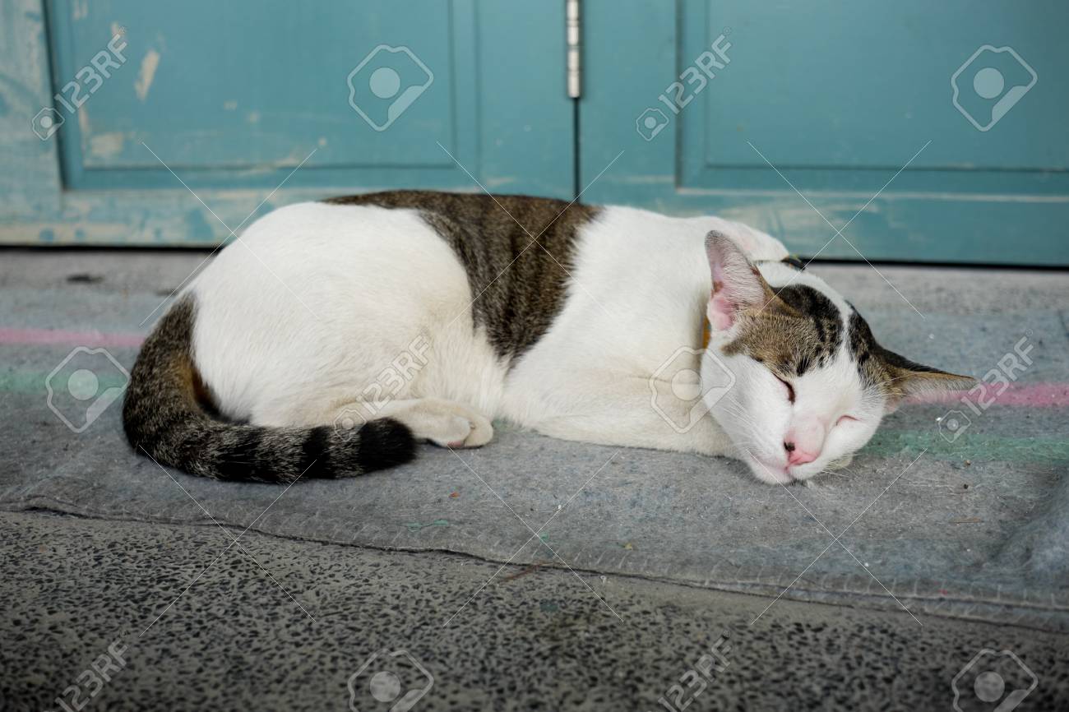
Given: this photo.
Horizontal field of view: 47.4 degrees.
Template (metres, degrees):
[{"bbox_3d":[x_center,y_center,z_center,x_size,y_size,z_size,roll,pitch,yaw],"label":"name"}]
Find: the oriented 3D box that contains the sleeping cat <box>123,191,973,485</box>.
[{"bbox_3d":[0.008,-0.031,0.805,0.510,0.145,0.280,0,17,4],"label":"sleeping cat"}]

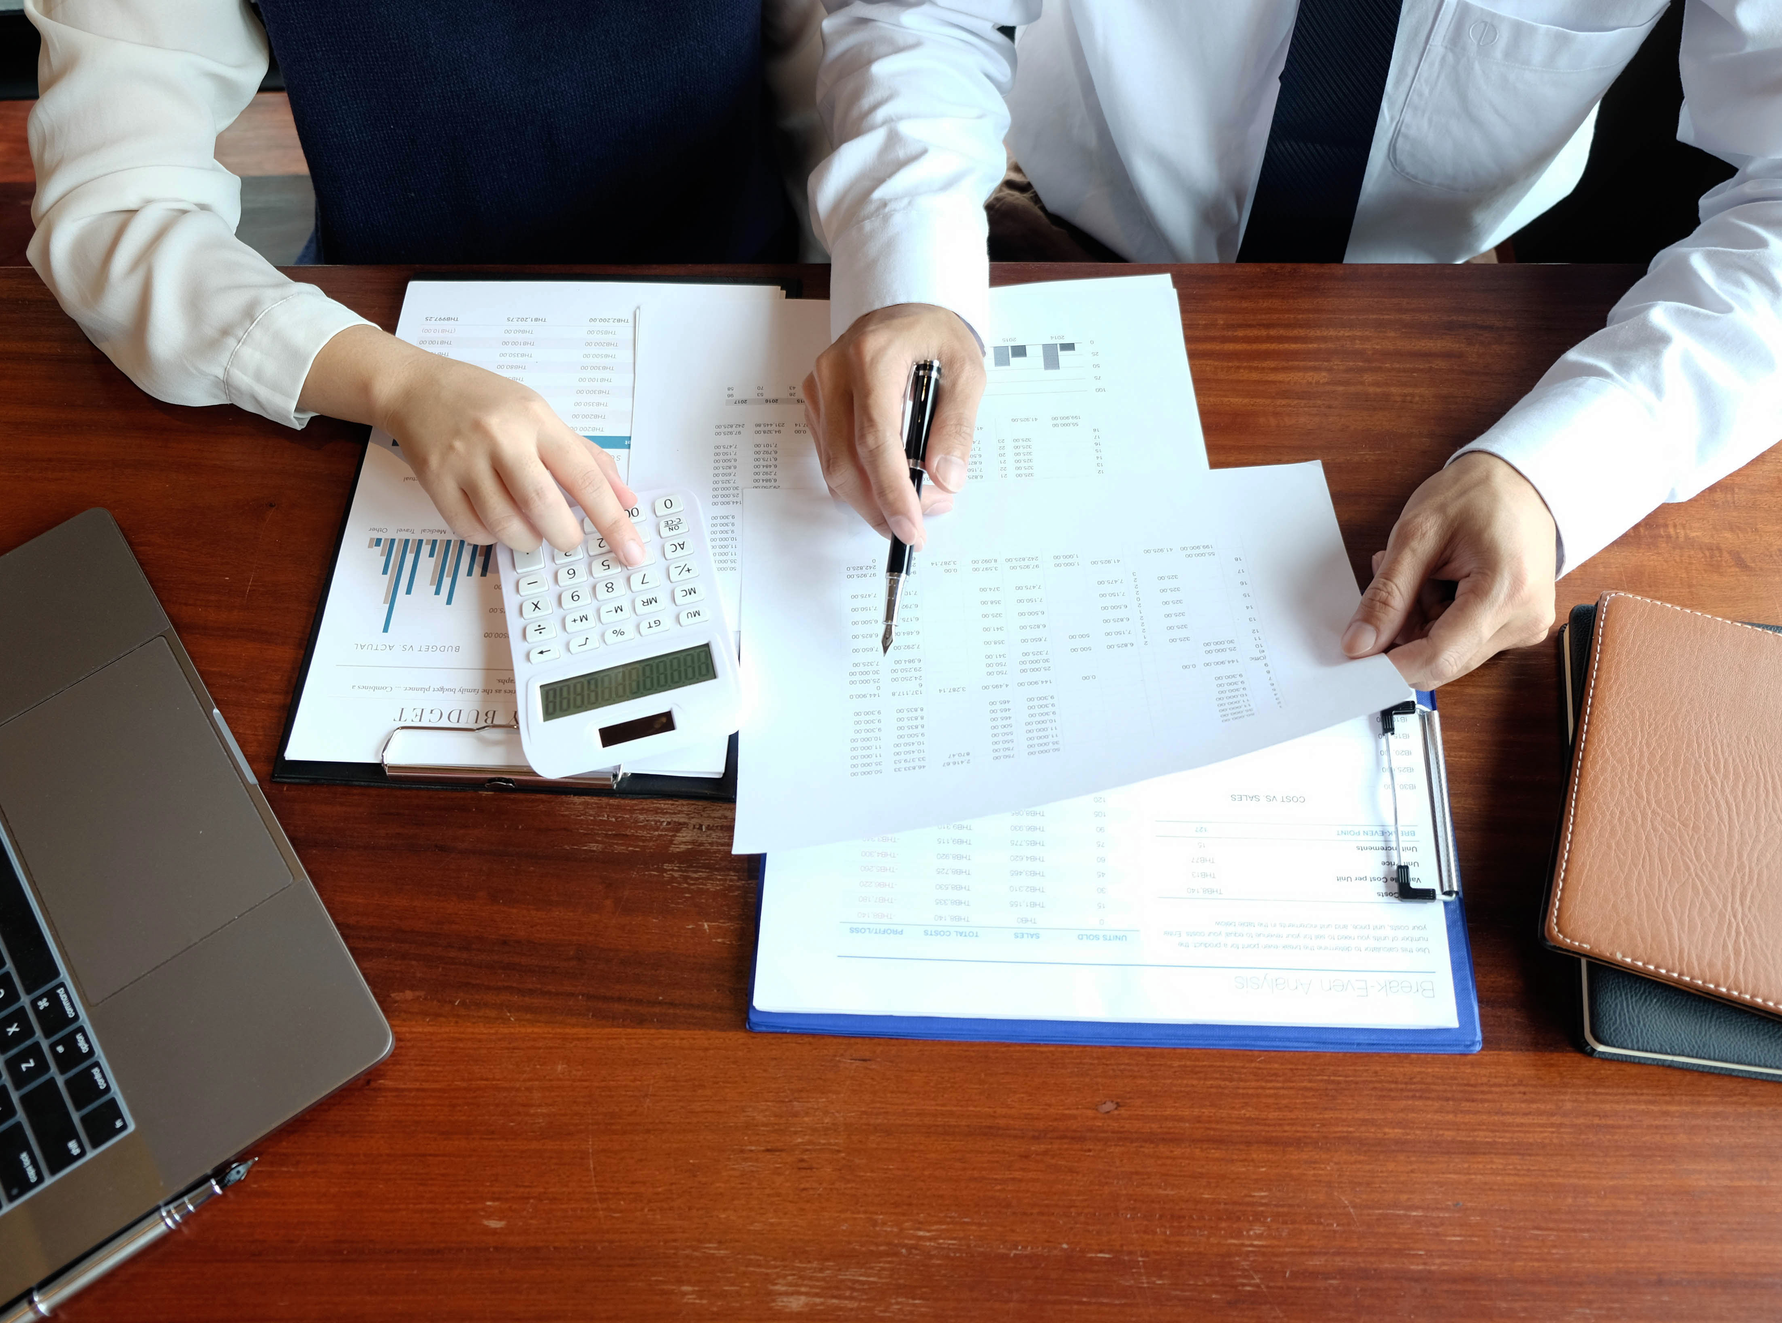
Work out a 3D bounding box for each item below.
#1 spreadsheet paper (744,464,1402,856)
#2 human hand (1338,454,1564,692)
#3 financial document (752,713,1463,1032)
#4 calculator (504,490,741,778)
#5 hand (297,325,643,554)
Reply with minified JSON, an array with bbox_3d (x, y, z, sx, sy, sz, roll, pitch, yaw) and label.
[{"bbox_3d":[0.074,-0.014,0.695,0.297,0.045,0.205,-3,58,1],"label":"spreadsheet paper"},{"bbox_3d":[0.247,-0.028,0.653,0.085,0.085,0.120,34,68,18],"label":"human hand"},{"bbox_3d":[0.093,0.058,0.678,0.297,0.006,0.210,1,62,2],"label":"financial document"},{"bbox_3d":[-0.129,-0.017,0.708,0.105,0.025,0.147,-13,58,-5],"label":"calculator"},{"bbox_3d":[-0.207,-0.103,0.722,0.188,0.068,0.080,31,67,17],"label":"hand"}]

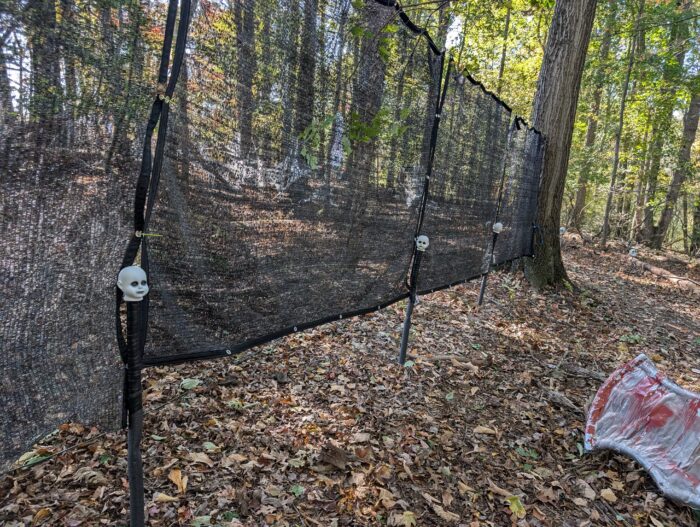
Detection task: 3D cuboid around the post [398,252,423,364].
[{"bbox_3d":[0.465,0.333,3.625,0.046,0.880,0.046,9,10,7],"label":"post"}]

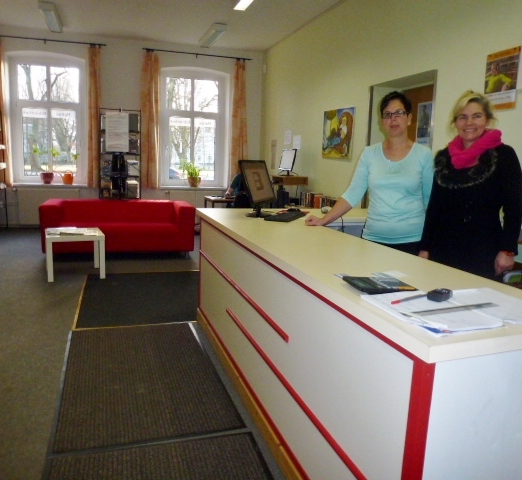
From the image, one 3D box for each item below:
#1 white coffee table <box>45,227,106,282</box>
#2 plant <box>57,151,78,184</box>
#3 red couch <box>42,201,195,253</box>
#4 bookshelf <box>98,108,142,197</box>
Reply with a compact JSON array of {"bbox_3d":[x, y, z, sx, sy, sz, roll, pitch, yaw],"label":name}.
[{"bbox_3d":[-1.970,0.152,4.786,0.550,0.450,0.550,-1,11,-19],"label":"white coffee table"},{"bbox_3d":[-3.290,-1.225,7.585,0.315,0.566,0.280,-1,11,-19],"label":"plant"},{"bbox_3d":[-1.868,-0.154,5.946,1.800,0.660,0.880,-1,11,-19],"label":"red couch"},{"bbox_3d":[-2.413,-1.184,7.648,0.677,2.059,0.300,-1,11,-19],"label":"bookshelf"}]

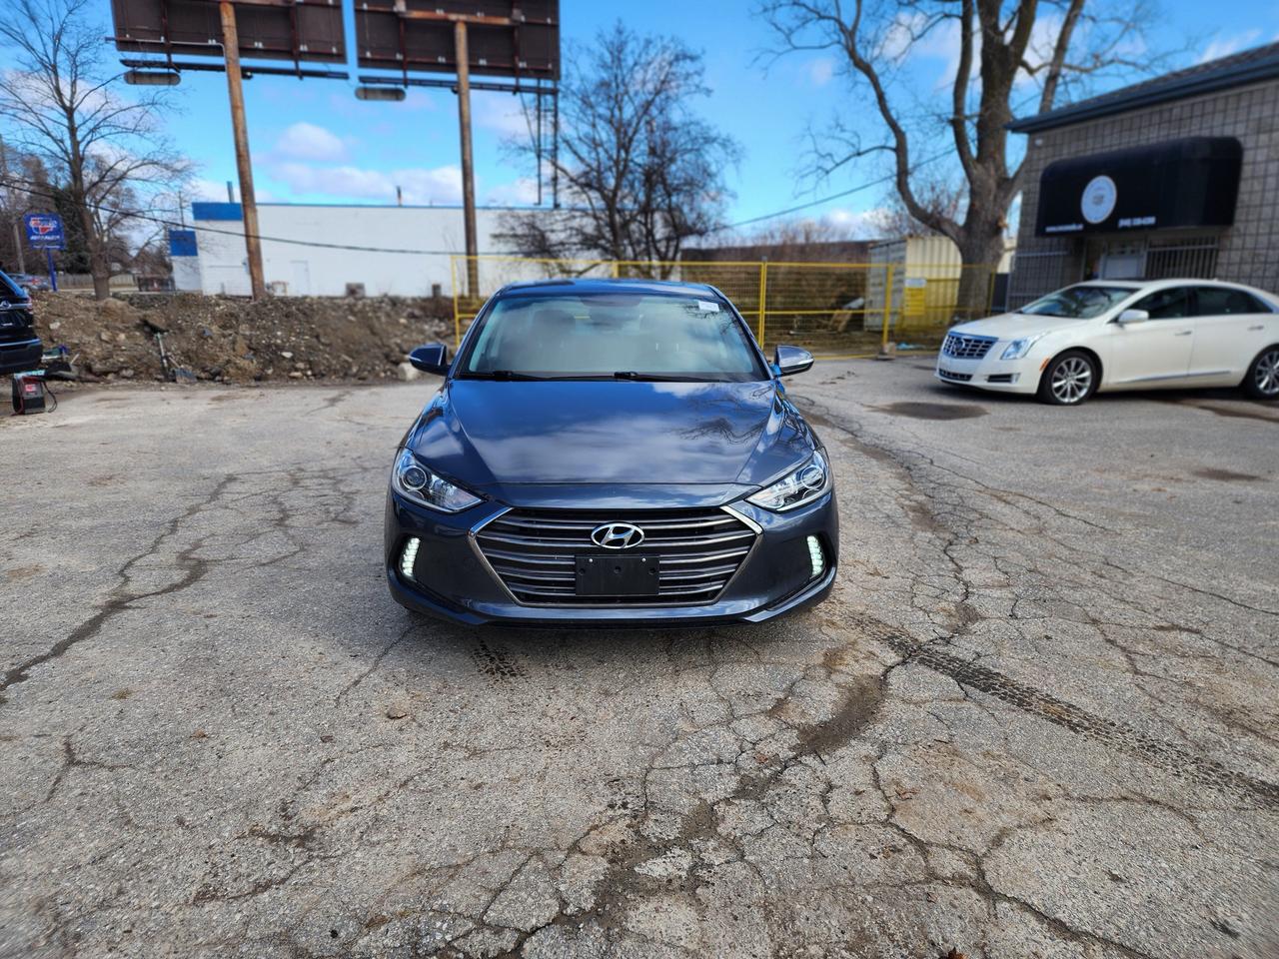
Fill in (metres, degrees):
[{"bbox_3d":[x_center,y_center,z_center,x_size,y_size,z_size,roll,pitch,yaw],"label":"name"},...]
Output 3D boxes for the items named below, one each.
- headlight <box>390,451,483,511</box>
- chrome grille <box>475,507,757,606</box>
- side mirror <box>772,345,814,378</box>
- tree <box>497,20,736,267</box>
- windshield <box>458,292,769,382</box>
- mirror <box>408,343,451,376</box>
[{"bbox_3d":[-0.746,-0.002,3.106,0.400,0.190,0.460,0,13,-3],"label":"headlight"},{"bbox_3d":[-0.075,0.251,2.907,0.970,0.340,0.180,0,13,-3],"label":"chrome grille"},{"bbox_3d":[0.778,-0.601,4.316,0.220,0.160,0.180,0,13,-3],"label":"side mirror"},{"bbox_3d":[-0.558,-9.044,25.651,7.000,8.629,6.600,0,12,0],"label":"tree"},{"bbox_3d":[-0.141,-0.731,4.265,1.460,0.170,0.920,0,39,-3],"label":"windshield"},{"bbox_3d":[-1.055,-0.593,4.232,0.220,0.160,0.180,0,13,-3],"label":"mirror"}]

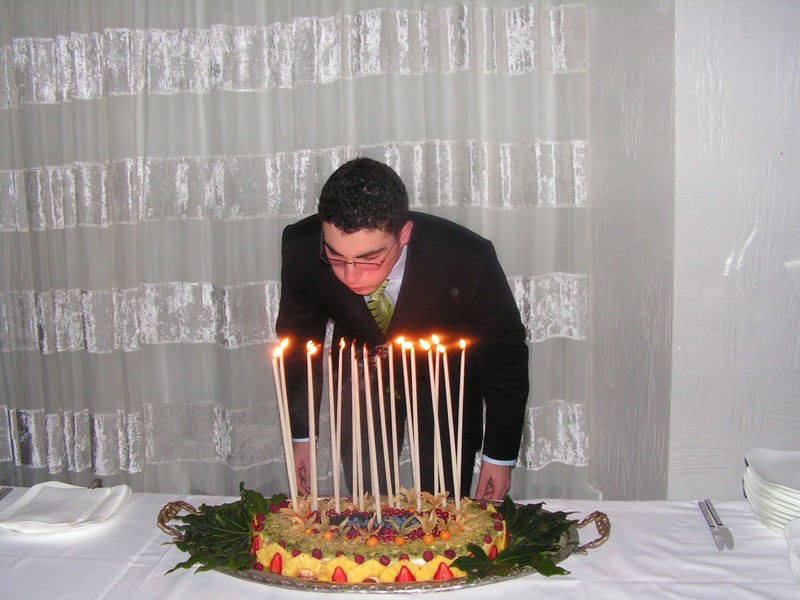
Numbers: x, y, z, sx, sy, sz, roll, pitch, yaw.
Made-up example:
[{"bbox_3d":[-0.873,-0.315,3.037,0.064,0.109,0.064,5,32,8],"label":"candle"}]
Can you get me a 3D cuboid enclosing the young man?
[{"bbox_3d":[0.030,0.427,2.031,0.560,1.500,0.700,-1,8,6],"label":"young man"}]

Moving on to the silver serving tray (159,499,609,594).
[{"bbox_3d":[-0.025,0.442,1.689,0.890,0.070,0.440,-1,8,6],"label":"silver serving tray"}]

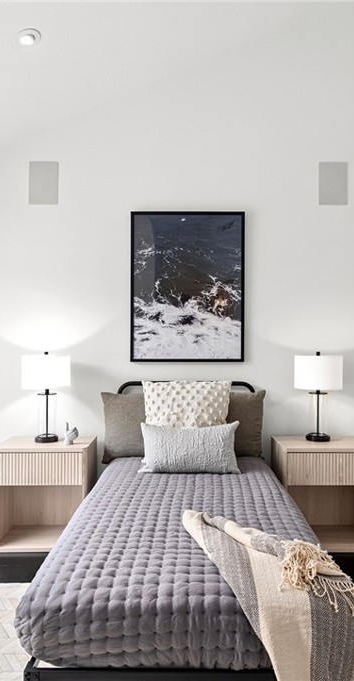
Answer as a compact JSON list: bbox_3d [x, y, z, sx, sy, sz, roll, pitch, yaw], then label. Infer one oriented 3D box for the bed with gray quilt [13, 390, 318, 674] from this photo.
[{"bbox_3d":[0.043,0.798,2.228,1.020,1.023,1.930,0,0,0],"label":"bed with gray quilt"}]

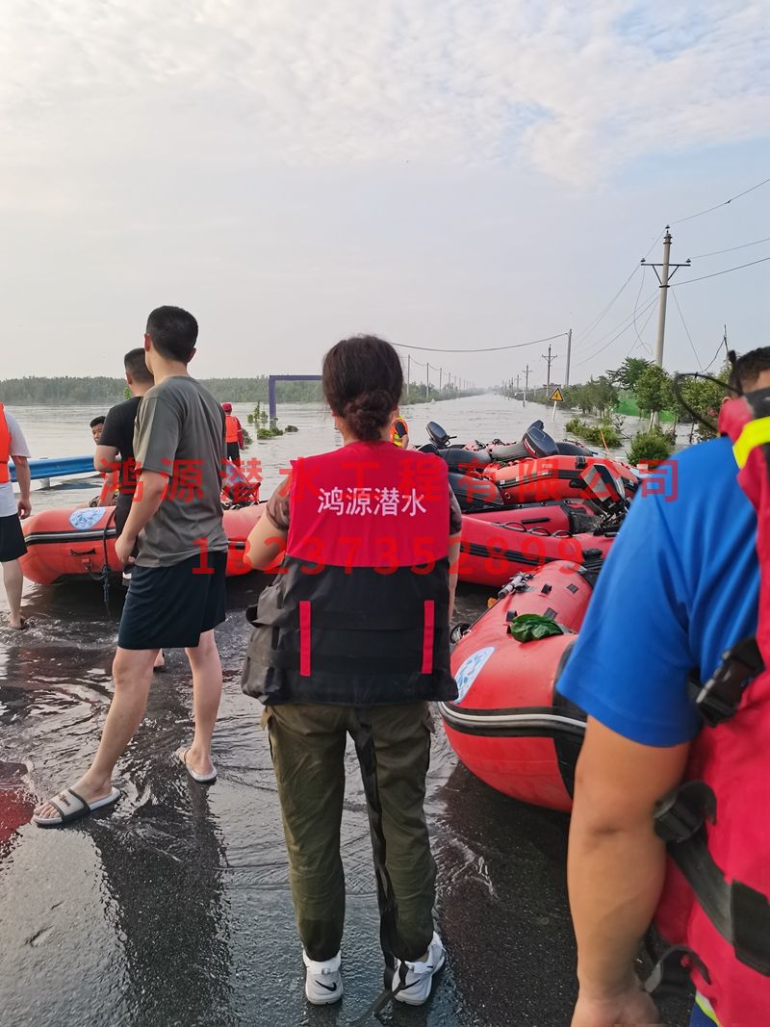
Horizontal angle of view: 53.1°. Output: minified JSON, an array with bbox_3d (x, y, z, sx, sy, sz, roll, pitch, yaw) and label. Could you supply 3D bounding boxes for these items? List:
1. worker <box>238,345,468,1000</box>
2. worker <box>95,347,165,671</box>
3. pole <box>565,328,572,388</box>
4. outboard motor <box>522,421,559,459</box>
[{"bbox_3d":[-0.078,0.399,1.897,0.520,1.630,0.390,2,9,8],"label":"worker"},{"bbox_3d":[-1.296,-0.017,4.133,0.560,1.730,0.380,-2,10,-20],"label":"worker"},{"bbox_3d":[18.979,-14.889,79.638,0.290,8.181,0.290,1,9,0],"label":"pole"},{"bbox_3d":[2.224,-0.800,11.601,0.380,1.050,0.600,-29,66,-29],"label":"outboard motor"}]

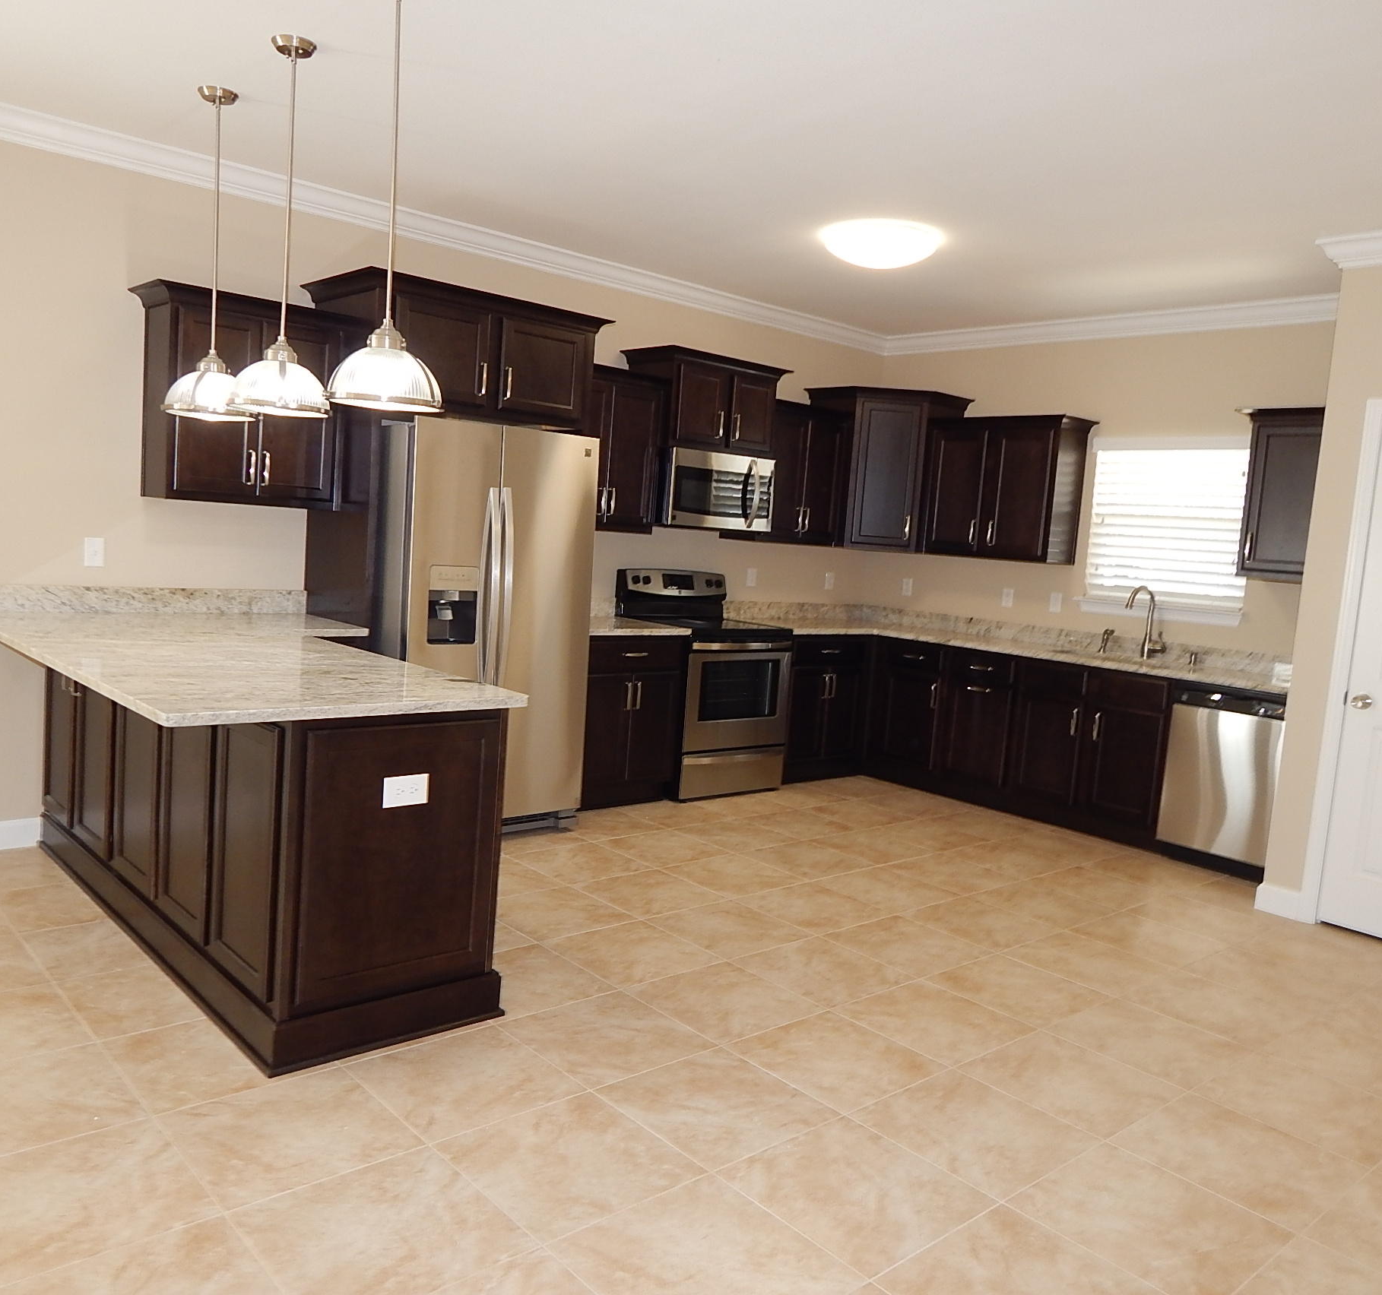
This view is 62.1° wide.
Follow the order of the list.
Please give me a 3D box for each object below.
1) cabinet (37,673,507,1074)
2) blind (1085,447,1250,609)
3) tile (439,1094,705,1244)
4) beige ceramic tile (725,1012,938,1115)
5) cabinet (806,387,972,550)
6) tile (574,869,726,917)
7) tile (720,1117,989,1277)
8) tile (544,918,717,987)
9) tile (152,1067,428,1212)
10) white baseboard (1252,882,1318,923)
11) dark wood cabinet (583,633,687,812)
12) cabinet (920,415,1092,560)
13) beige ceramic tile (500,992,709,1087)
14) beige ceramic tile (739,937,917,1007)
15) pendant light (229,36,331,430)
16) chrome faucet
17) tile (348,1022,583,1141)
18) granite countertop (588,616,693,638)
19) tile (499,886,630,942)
[{"bbox_3d":[-1.532,0.485,3.893,0.687,0.876,2.316,-1,8,-42],"label":"cabinet"},{"bbox_3d":[2.584,-0.656,6.195,0.055,0.874,0.919,-1,8,-42],"label":"blind"},{"bbox_3d":[-0.274,1.159,2.588,0.447,0.010,0.447,-1,8,-42],"label":"tile"},{"bbox_3d":[0.404,1.140,3.173,0.450,0.010,0.450,-1,8,-42],"label":"beige ceramic tile"},{"bbox_3d":[1.194,-1.094,7.268,0.860,0.951,0.683,5,6,3],"label":"cabinet"},{"bbox_3d":[-0.161,0.965,4.483,0.450,0.010,0.450,-1,8,-42],"label":"tile"},{"bbox_3d":[0.362,1.191,2.516,0.443,0.010,0.443,-1,8,-42],"label":"tile"},{"bbox_3d":[-0.196,1.016,3.807,0.443,0.010,0.443,-1,8,-42],"label":"tile"},{"bbox_3d":[-0.915,1.108,2.620,0.447,0.010,0.447,-1,8,-42],"label":"tile"},{"bbox_3d":[2.510,1.071,4.846,0.018,0.114,0.223,-1,8,-42],"label":"white baseboard"},{"bbox_3d":[-0.497,0.346,5.923,0.670,0.874,0.593,-1,8,-42],"label":"dark wood cabinet"},{"bbox_3d":[1.824,-0.918,6.717,0.409,0.798,0.951,-1,8,-42],"label":"cabinet"},{"bbox_3d":[-0.233,1.088,3.206,0.450,0.010,0.450,-1,8,-42],"label":"beige ceramic tile"},{"bbox_3d":[0.440,1.077,3.814,0.450,0.010,0.450,-1,8,-42],"label":"beige ceramic tile"},{"bbox_3d":[-1.180,-1.226,3.353,0.296,1.055,0.296,-1,8,-42],"label":"pendant light"},{"bbox_3d":[2.382,-0.123,6.002,0.272,0.392,0.136,-1,8,-42],"label":"chrome faucet"},{"bbox_3d":[-0.565,1.084,2.878,0.443,0.010,0.443,-1,8,-42],"label":"tile"},{"bbox_3d":[-0.468,-0.108,5.754,0.762,0.034,0.623,-1,8,-42],"label":"granite countertop"},{"bbox_3d":[-0.502,0.976,4.202,0.447,0.010,0.447,-1,8,-42],"label":"tile"}]

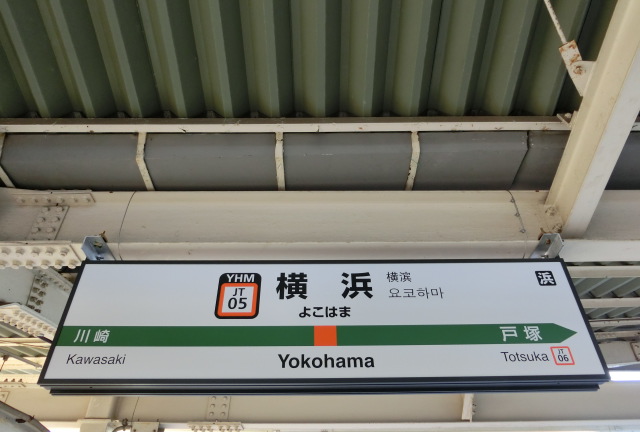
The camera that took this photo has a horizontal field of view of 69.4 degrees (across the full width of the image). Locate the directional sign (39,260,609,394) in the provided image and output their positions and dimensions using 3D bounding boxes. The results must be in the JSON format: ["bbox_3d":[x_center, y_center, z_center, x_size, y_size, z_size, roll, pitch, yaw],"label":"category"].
[{"bbox_3d":[0.018,0.399,1.738,1.920,0.485,0.104,0,-38,-1],"label":"directional sign"}]

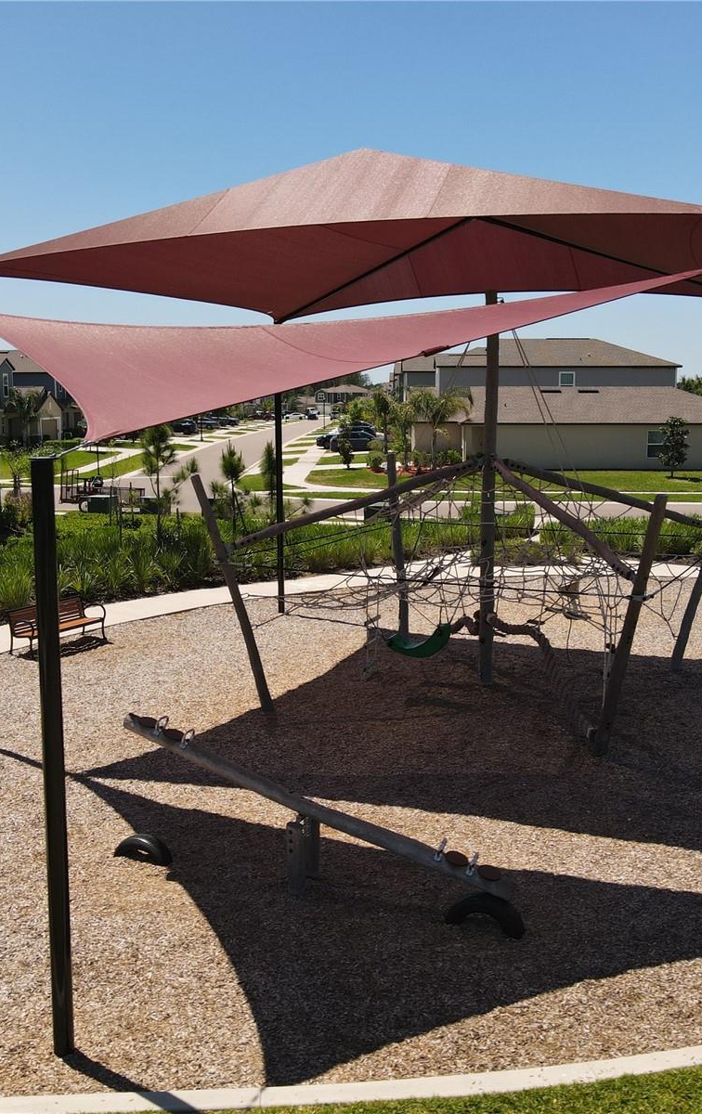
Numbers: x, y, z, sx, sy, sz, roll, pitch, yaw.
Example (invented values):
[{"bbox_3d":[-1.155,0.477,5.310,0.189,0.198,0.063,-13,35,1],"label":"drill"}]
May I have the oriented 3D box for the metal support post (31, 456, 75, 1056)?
[{"bbox_3d":[-1.794,1.266,6.175,0.127,3.708,0.127,0,8,0],"label":"metal support post"}]

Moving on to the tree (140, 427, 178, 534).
[{"bbox_3d":[-5.792,-2.112,30.818,1.200,3.600,1.150,-1,9,-11],"label":"tree"}]

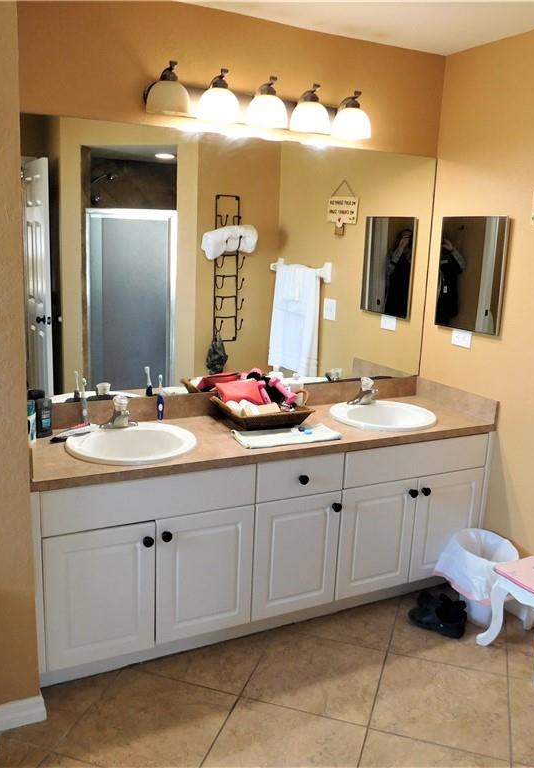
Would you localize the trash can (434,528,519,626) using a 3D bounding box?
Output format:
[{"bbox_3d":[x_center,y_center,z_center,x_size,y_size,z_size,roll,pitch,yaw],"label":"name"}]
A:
[{"bbox_3d":[0.953,0.856,2.964,0.295,0.320,0.295,-4,14,-27],"label":"trash can"}]

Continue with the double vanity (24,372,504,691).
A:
[{"bbox_3d":[0.001,0.530,2.908,1.992,0.910,0.555,-4,14,-27],"label":"double vanity"}]

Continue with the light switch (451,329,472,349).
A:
[{"bbox_3d":[0.915,-0.215,3.197,0.009,0.080,0.127,-4,14,-27],"label":"light switch"}]

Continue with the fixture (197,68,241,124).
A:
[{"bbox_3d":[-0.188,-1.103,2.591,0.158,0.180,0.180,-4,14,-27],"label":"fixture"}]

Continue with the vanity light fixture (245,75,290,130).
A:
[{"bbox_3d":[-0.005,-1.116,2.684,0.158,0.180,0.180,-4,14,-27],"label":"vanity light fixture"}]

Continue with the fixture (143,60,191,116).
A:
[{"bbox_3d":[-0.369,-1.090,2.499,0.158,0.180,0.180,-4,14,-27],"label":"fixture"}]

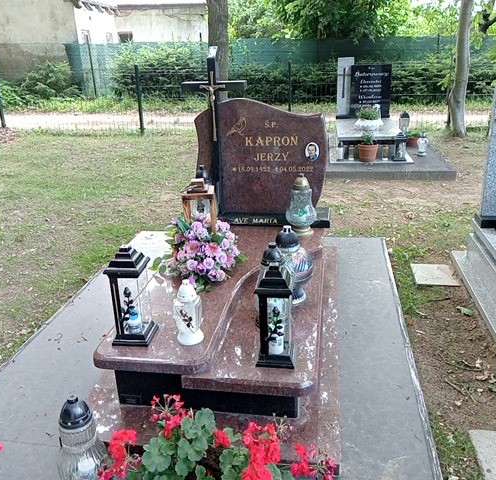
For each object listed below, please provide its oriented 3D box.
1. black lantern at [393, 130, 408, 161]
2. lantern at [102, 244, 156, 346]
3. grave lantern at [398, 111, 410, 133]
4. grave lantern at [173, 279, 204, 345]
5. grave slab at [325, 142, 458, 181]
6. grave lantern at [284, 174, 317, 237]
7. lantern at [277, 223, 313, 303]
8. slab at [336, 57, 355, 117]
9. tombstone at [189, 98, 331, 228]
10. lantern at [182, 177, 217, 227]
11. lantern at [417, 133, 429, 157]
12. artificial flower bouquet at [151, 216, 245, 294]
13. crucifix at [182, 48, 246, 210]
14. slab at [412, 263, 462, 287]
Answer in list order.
[{"bbox_3d":[1.689,-1.046,5.749,0.143,0.305,0.143,1,21,9],"label":"black lantern"},{"bbox_3d":[-0.459,0.205,2.030,0.144,0.395,0.144,1,21,9],"label":"lantern"},{"bbox_3d":[2.188,-1.615,7.161,0.148,0.324,0.148,1,21,9],"label":"grave lantern"},{"bbox_3d":[-0.235,0.275,2.045,0.119,0.256,0.119,1,21,9],"label":"grave lantern"},{"bbox_3d":[1.500,-1.060,6.405,1.596,0.094,2.156,1,21,9],"label":"grave slab"},{"bbox_3d":[0.330,-0.224,3.175,0.187,0.368,0.187,1,21,9],"label":"grave lantern"},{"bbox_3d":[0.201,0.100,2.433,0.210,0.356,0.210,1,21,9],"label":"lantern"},{"bbox_3d":[1.445,-2.252,7.652,0.239,0.838,0.092,1,21,9],"label":"slab"},{"bbox_3d":[0.087,-0.533,3.315,0.820,0.738,0.084,1,21,9],"label":"tombstone"},{"bbox_3d":[-0.280,-0.194,3.157,0.187,0.366,0.199,1,21,9],"label":"lantern"},{"bbox_3d":[2.037,-1.118,6.011,0.122,0.259,0.122,1,21,9],"label":"lantern"},{"bbox_3d":[-0.237,0.025,2.702,0.447,0.270,0.440,1,21,9],"label":"artificial flower bouquet"},{"bbox_3d":[-0.194,-0.660,3.257,0.392,1.037,0.084,1,21,9],"label":"crucifix"},{"bbox_3d":[1.237,0.244,3.424,0.266,0.035,0.334,1,21,9],"label":"slab"}]

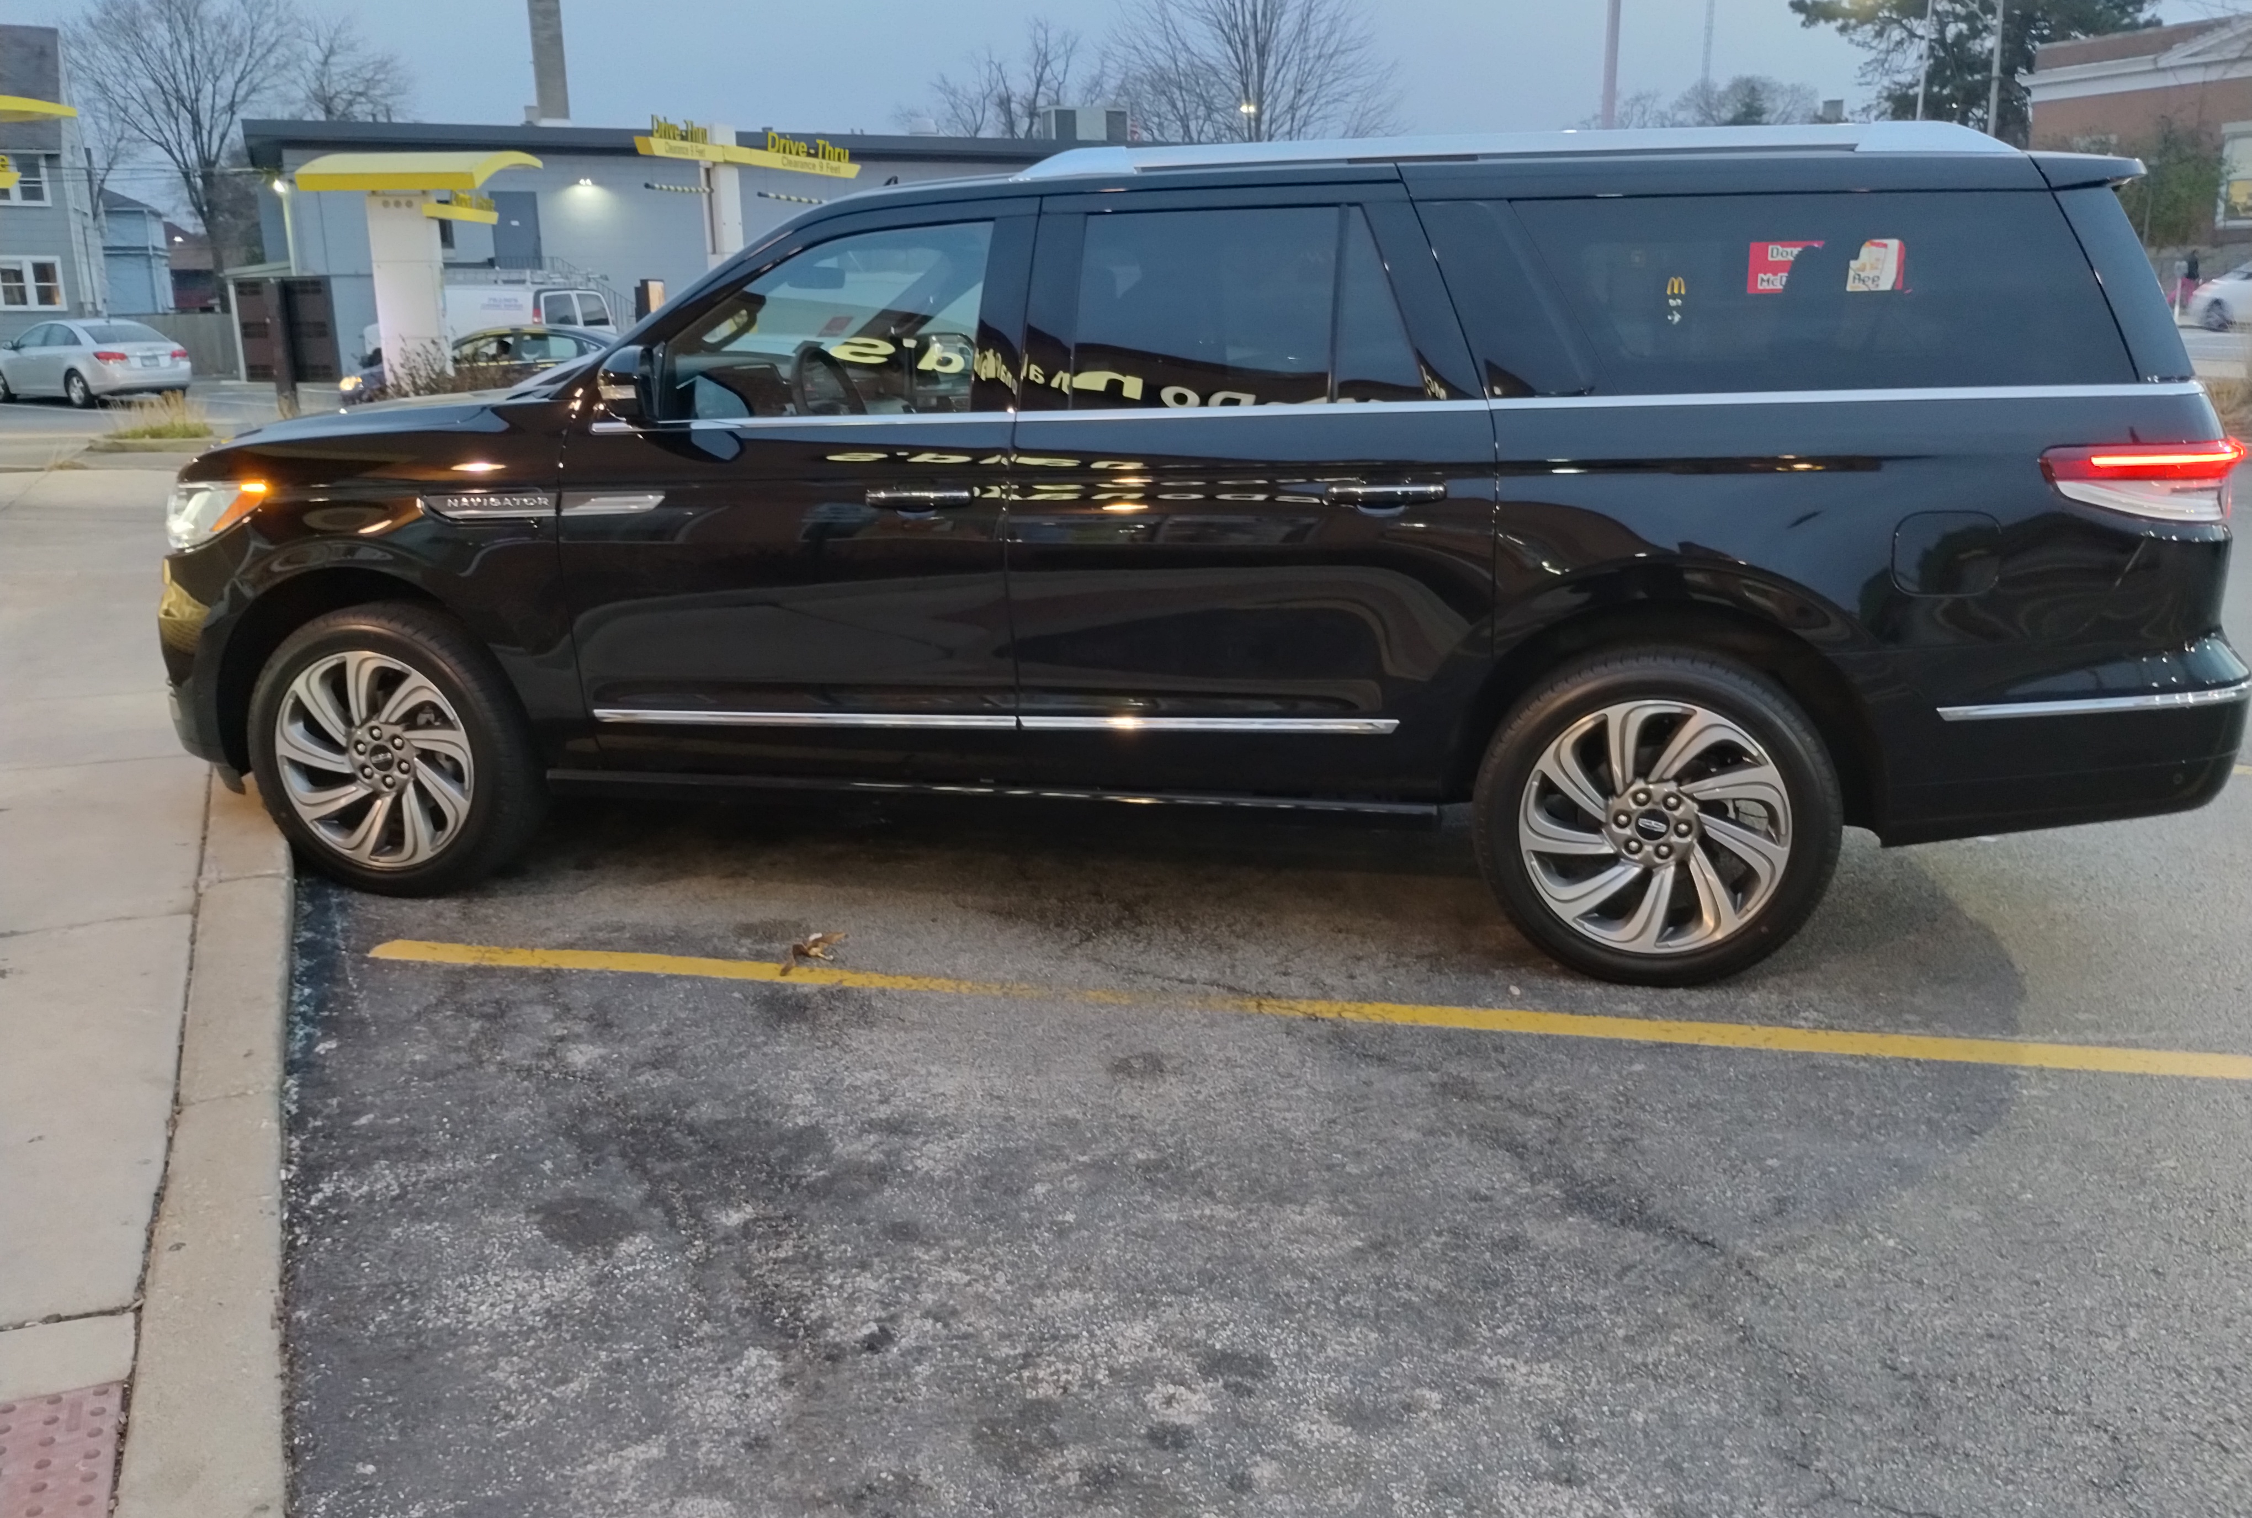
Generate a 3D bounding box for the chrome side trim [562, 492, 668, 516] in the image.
[{"bbox_3d":[-1.285,-0.641,4.585,0.282,0.058,0.025,3,15,13],"label":"chrome side trim"}]

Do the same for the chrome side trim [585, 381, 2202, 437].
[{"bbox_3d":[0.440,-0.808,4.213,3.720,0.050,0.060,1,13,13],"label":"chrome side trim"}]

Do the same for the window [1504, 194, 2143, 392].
[{"bbox_3d":[1.476,-1.001,3.919,1.286,0.427,0.050,3,0,13],"label":"window"}]

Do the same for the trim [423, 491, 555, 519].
[{"bbox_3d":[-1.629,-0.646,4.667,0.383,0.063,0.025,3,15,13],"label":"trim"}]

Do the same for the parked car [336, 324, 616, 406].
[{"bbox_3d":[-8.909,-5.628,26.916,4.800,1.470,1.840,-4,14,-15],"label":"parked car"}]

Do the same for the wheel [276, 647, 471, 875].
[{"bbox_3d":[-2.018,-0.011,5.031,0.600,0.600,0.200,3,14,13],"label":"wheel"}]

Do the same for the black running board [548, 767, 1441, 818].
[{"bbox_3d":[-0.390,0.086,4.622,2.346,0.042,0.070,3,15,13],"label":"black running board"}]

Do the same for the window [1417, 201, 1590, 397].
[{"bbox_3d":[0.837,-1.022,4.053,0.396,0.438,0.040,3,0,13],"label":"window"}]

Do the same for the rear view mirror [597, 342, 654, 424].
[{"bbox_3d":[-1.197,-0.913,4.440,0.150,0.200,0.240,1,13,5],"label":"rear view mirror"}]

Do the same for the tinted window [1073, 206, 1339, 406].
[{"bbox_3d":[0.178,-1.041,4.209,0.604,0.454,0.040,3,1,13],"label":"tinted window"}]

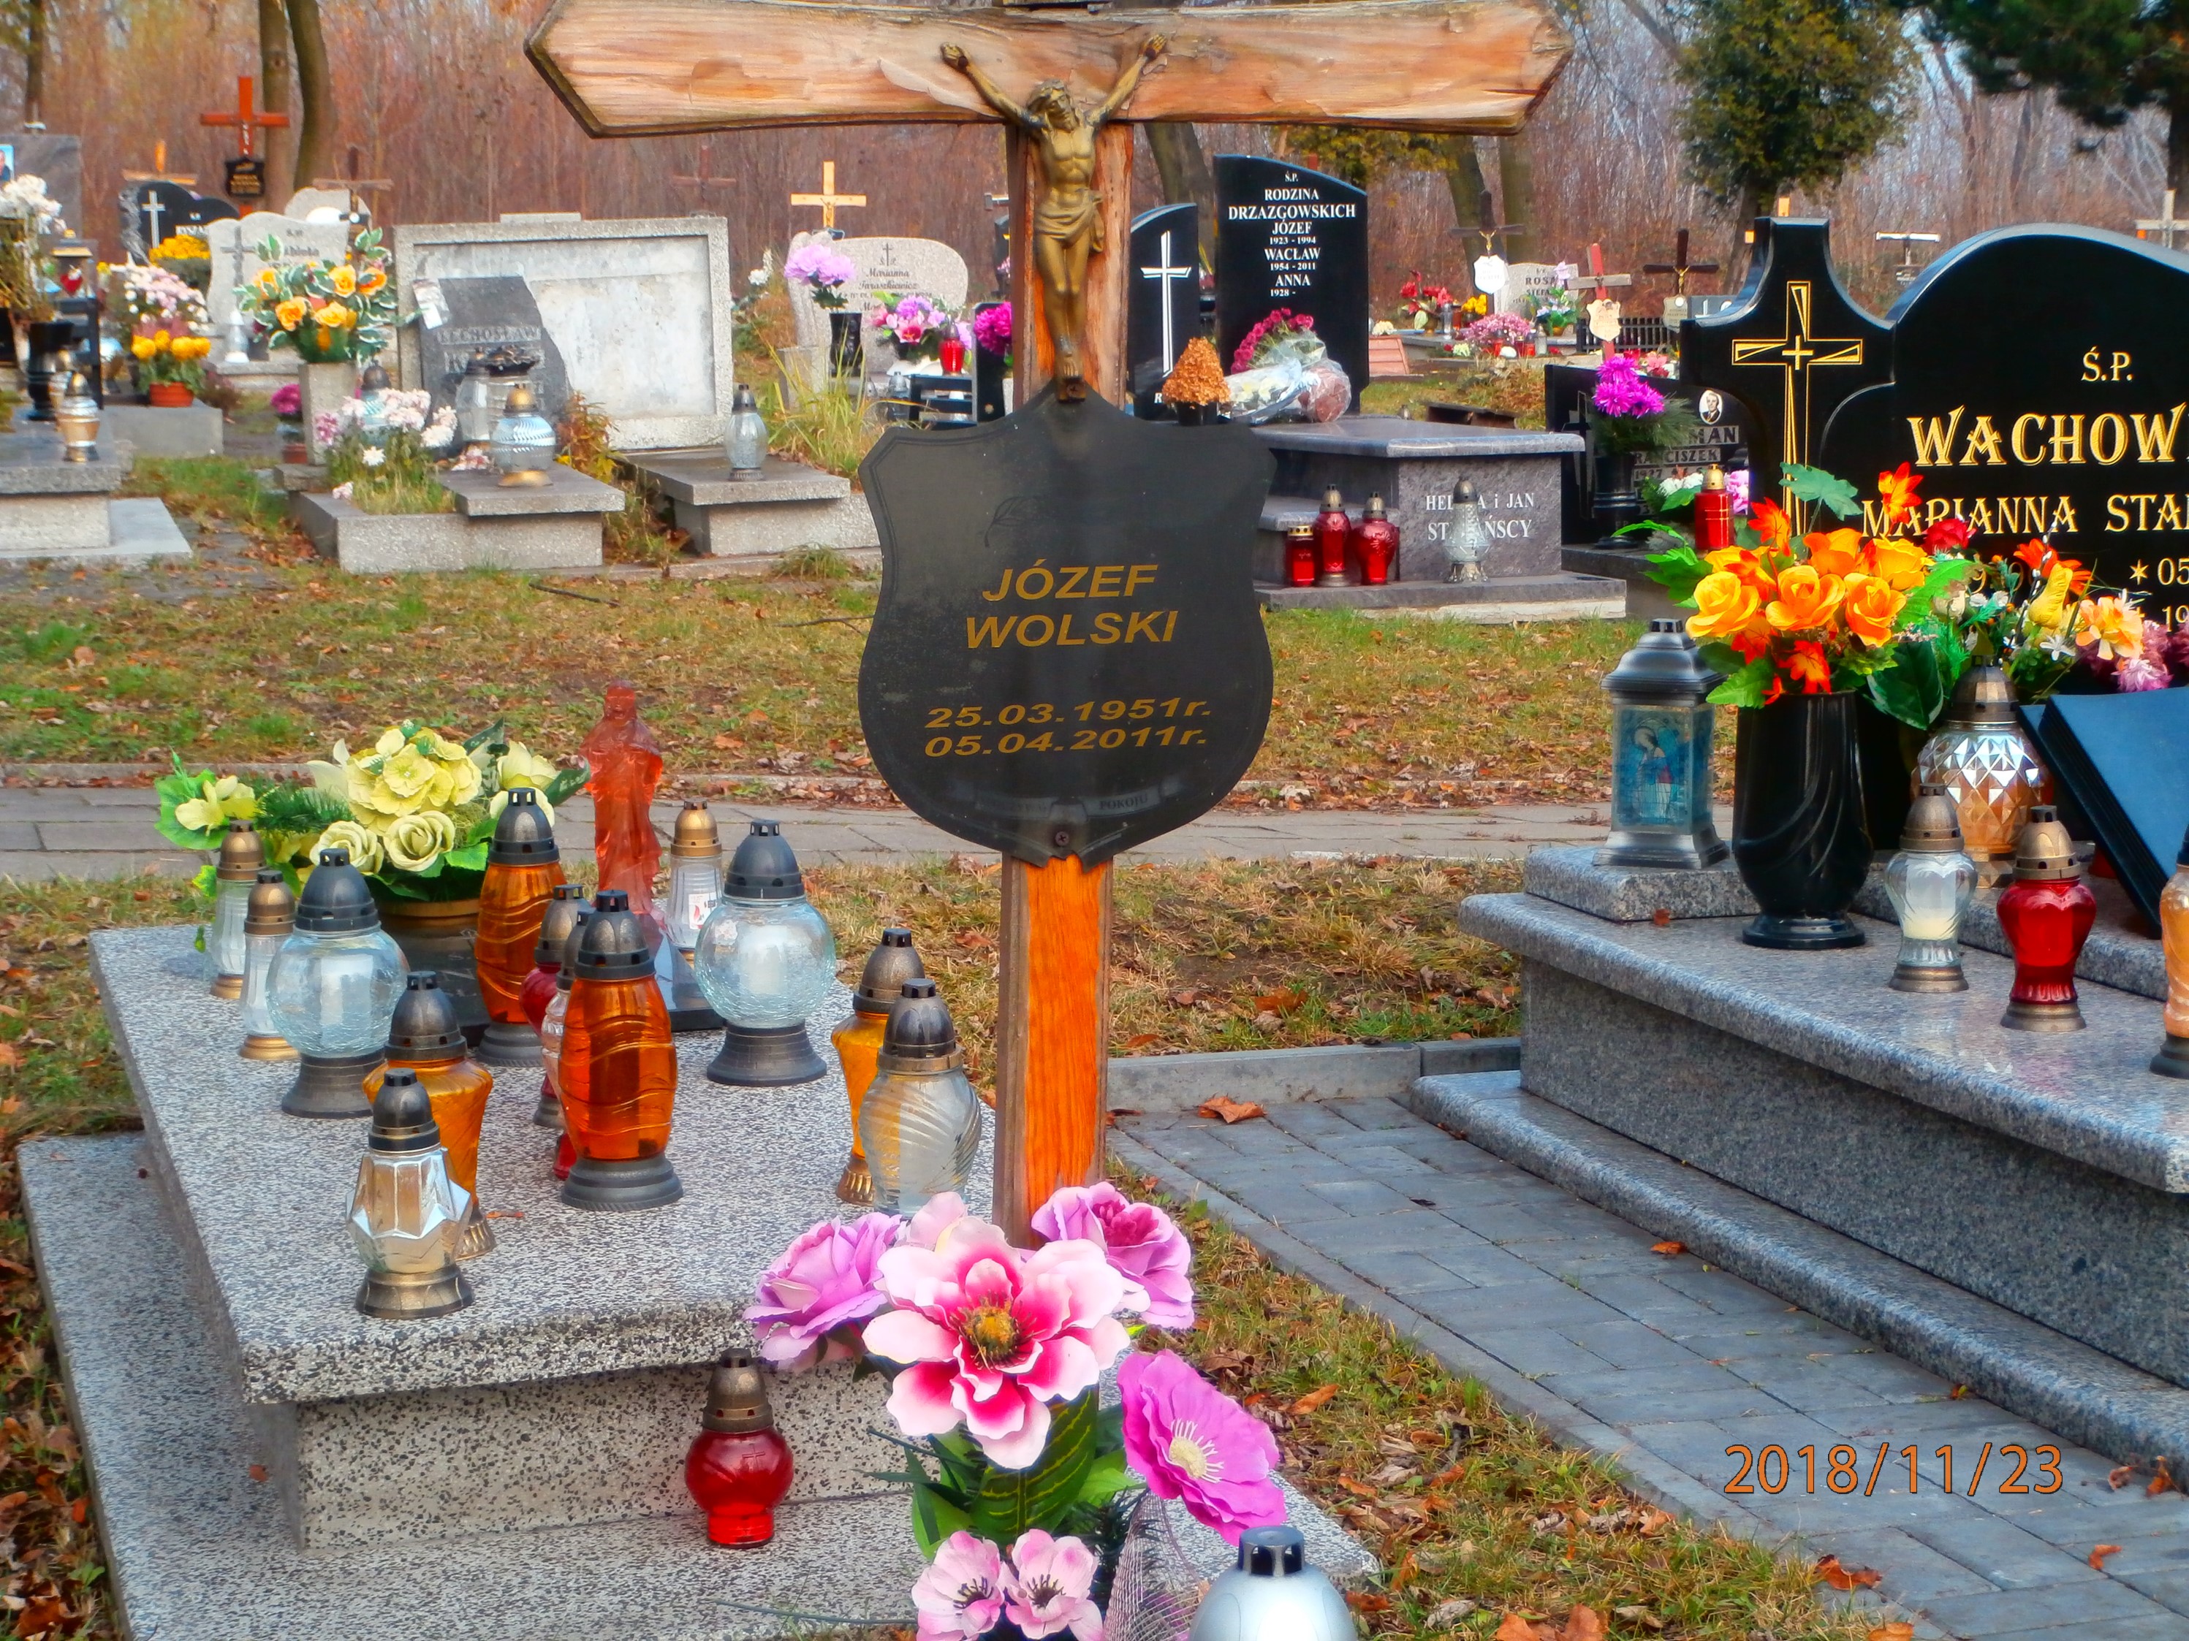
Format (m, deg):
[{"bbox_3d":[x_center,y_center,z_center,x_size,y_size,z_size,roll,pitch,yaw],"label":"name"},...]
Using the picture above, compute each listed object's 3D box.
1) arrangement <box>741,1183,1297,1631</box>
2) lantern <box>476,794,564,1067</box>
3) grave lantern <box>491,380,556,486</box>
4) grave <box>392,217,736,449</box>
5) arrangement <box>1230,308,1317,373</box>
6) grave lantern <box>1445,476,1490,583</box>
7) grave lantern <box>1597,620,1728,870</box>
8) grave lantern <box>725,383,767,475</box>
[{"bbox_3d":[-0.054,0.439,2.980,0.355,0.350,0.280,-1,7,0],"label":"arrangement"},{"bbox_3d":[-0.639,0.116,4.820,0.119,0.303,0.119,-3,9,-17],"label":"lantern"},{"bbox_3d":[-1.592,-1.084,11.979,0.181,0.284,0.181,-3,9,-17],"label":"grave lantern"},{"bbox_3d":[-1.948,-1.794,15.800,1.225,0.850,0.130,-4,7,-17],"label":"grave"},{"bbox_3d":[0.688,-1.816,16.400,0.335,0.280,0.200,-3,7,-16],"label":"arrangement"},{"bbox_3d":[1.280,-0.998,14.800,0.150,0.359,0.150,-1,7,0],"label":"grave lantern"},{"bbox_3d":[0.767,-0.107,5.796,0.150,0.320,0.150,3,9,19],"label":"grave lantern"},{"bbox_3d":[-0.998,-1.120,12.280,0.120,0.264,0.120,-3,9,-17],"label":"grave lantern"}]

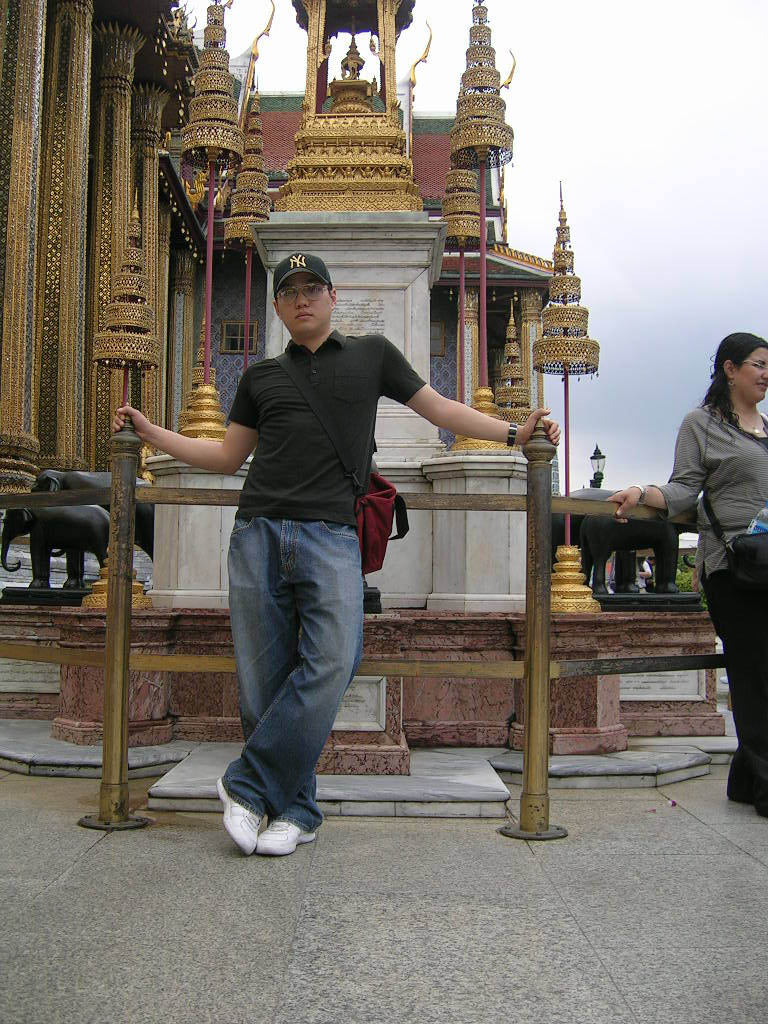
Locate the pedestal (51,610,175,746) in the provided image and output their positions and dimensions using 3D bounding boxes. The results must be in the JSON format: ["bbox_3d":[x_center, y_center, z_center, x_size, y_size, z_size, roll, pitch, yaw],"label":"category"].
[{"bbox_3d":[-1.137,0.690,4.444,0.500,0.552,0.460,1,-4,0],"label":"pedestal"}]

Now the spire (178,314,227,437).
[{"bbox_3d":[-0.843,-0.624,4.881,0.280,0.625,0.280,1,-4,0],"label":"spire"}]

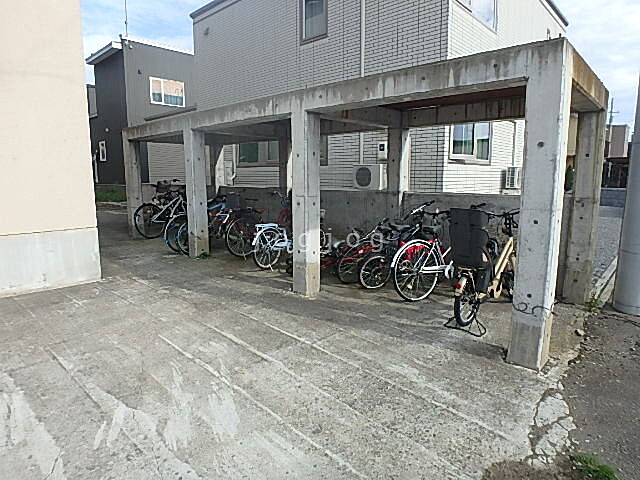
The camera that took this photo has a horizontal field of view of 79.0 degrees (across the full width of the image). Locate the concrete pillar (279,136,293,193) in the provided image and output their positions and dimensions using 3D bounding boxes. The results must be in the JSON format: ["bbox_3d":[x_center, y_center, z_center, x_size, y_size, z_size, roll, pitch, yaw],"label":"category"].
[{"bbox_3d":[-0.632,-0.982,7.799,0.239,2.093,0.244,7,11,42],"label":"concrete pillar"}]

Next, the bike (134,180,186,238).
[{"bbox_3d":[-3.108,-0.622,8.111,0.570,1.070,1.750,5,10,32],"label":"bike"}]

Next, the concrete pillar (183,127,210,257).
[{"bbox_3d":[-2.006,-0.732,6.360,0.239,2.008,0.244,7,11,42],"label":"concrete pillar"}]

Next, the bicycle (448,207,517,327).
[{"bbox_3d":[1.882,0.207,4.223,1.650,1.200,0.580,-8,11,-42],"label":"bicycle"}]

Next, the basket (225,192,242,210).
[{"bbox_3d":[-1.671,-0.744,7.500,0.320,0.270,0.270,8,11,44],"label":"basket"}]

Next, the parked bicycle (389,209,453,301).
[{"bbox_3d":[1.600,0.159,4.768,1.780,1.050,0.570,-5,9,-30],"label":"parked bicycle"}]

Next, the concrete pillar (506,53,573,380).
[{"bbox_3d":[1.710,-0.211,3.028,0.239,2.444,0.244,7,11,42],"label":"concrete pillar"}]

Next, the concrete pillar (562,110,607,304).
[{"bbox_3d":[3.053,-0.358,4.510,0.239,2.159,0.244,7,11,42],"label":"concrete pillar"}]

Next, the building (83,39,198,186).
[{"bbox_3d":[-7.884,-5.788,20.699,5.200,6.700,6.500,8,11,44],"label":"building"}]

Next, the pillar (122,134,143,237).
[{"bbox_3d":[-3.800,-1.096,7.960,0.239,2.083,0.244,7,11,42],"label":"pillar"}]

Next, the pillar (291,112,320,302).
[{"bbox_3d":[-0.165,-0.396,4.720,0.239,2.159,0.244,7,11,42],"label":"pillar"}]

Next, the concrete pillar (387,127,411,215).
[{"bbox_3d":[1.231,-0.622,6.142,0.239,2.200,0.244,7,11,42],"label":"concrete pillar"}]

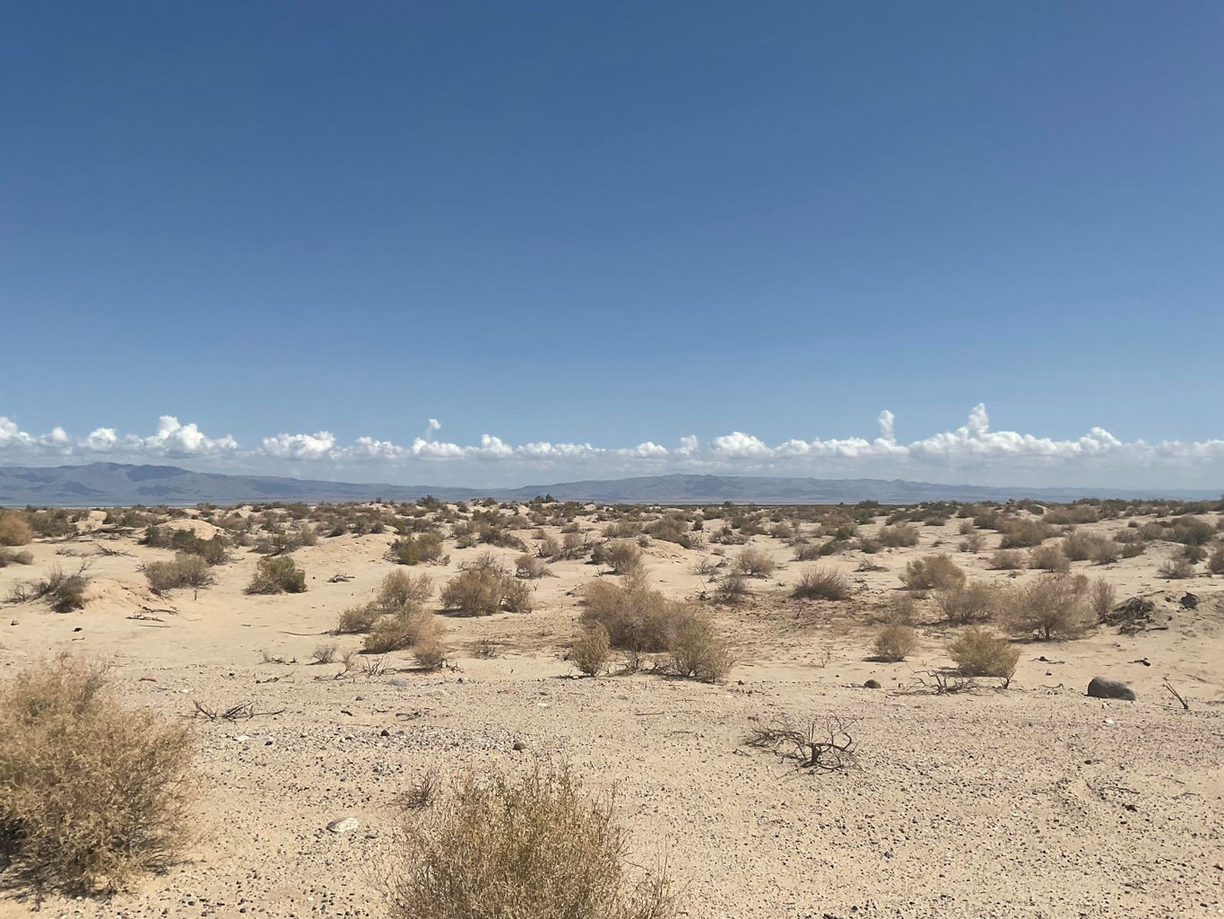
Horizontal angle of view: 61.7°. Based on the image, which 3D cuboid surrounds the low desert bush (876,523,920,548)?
[{"bbox_3d":[9.536,2.511,34.085,1.402,0.795,1.262,-1,-2,16],"label":"low desert bush"}]

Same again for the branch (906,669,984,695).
[{"bbox_3d":[2.843,1.896,8.760,0.662,0.177,0.397,-1,-3,18],"label":"branch"}]

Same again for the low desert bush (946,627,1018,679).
[{"bbox_3d":[3.519,1.823,9.701,0.665,0.470,0.598,-1,-3,20],"label":"low desert bush"}]

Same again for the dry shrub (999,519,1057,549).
[{"bbox_3d":[13.352,2.372,33.026,1.811,0.955,1.630,-1,-3,22],"label":"dry shrub"}]

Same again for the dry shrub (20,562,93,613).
[{"bbox_3d":[-8.699,1.994,16.015,1.105,0.715,0.995,1,-3,-28],"label":"dry shrub"}]

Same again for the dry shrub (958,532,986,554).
[{"bbox_3d":[10.532,2.420,30.000,0.783,0.651,0.705,-1,-3,19],"label":"dry shrub"}]

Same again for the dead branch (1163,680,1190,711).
[{"bbox_3d":[4.413,1.843,8.015,0.209,0.227,0.105,-2,-3,29],"label":"dead branch"}]

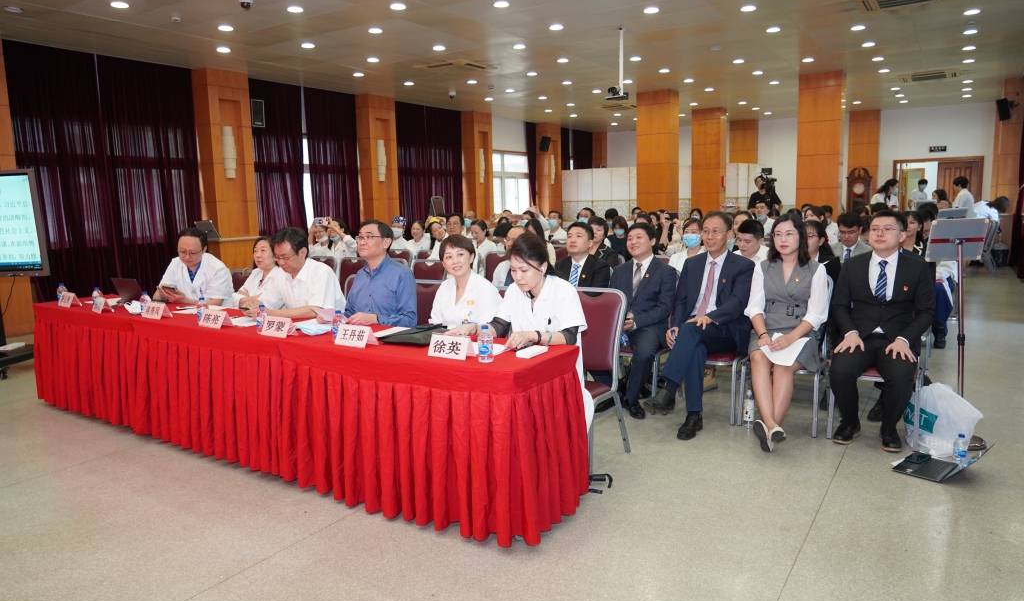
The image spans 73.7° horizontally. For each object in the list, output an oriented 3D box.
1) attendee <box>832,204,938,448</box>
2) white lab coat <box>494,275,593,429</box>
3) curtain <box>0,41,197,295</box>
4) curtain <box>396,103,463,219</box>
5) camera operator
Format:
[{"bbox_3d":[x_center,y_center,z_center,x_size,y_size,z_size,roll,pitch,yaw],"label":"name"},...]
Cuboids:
[{"bbox_3d":[2.120,0.164,3.957,0.550,1.345,0.650,4,10,33],"label":"attendee"},{"bbox_3d":[0.211,0.269,3.708,0.530,0.820,0.560,4,10,33],"label":"white lab coat"},{"bbox_3d":[-5.348,-1.552,9.300,0.160,3.440,2.420,4,9,33],"label":"curtain"},{"bbox_3d":[-1.758,-2.426,14.918,0.180,3.420,2.500,4,10,33],"label":"curtain"},{"bbox_3d":[4.019,-1.123,11.029,0.550,1.770,0.450,0,8,6],"label":"camera operator"}]

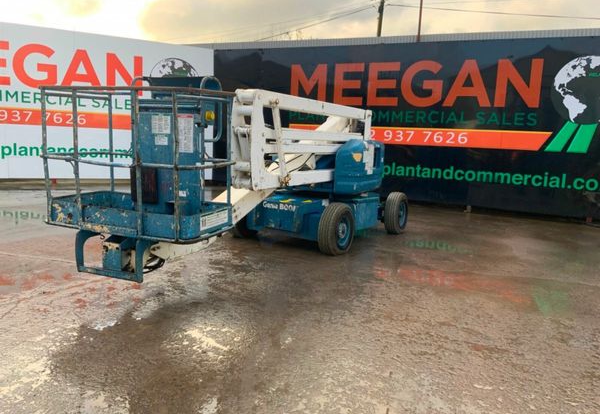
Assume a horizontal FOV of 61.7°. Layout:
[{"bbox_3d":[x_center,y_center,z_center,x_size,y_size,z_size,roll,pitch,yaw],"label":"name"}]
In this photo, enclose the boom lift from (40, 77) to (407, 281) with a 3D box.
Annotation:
[{"bbox_3d":[-0.299,-0.437,6.527,1.840,2.070,5.500,7,9,30],"label":"boom lift"}]

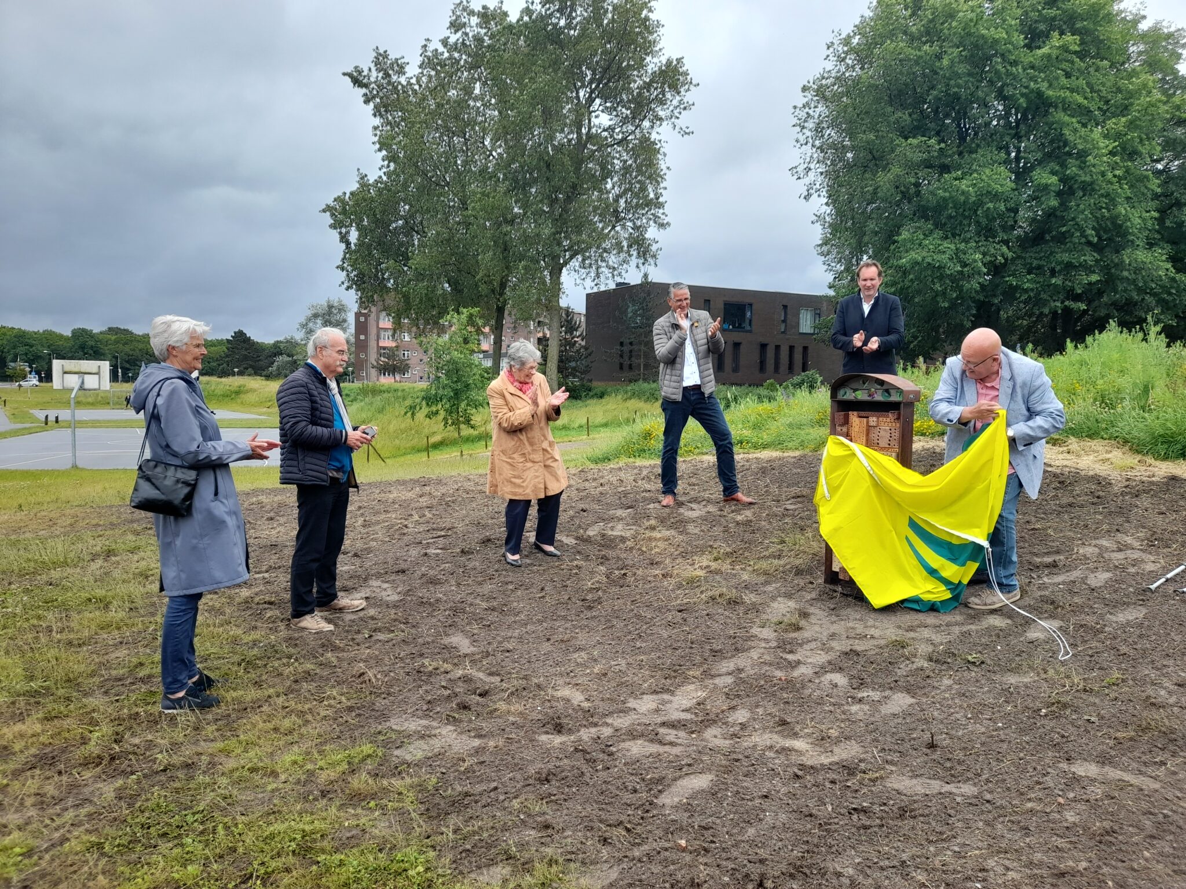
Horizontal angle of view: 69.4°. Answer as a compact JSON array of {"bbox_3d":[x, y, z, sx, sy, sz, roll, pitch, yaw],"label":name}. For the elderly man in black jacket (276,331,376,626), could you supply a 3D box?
[{"bbox_3d":[-1.535,0.188,4.900,0.540,1.720,0.540,1,5,5],"label":"elderly man in black jacket"}]

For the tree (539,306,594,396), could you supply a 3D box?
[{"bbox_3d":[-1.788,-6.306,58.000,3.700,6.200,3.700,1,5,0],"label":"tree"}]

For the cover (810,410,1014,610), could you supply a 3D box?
[{"bbox_3d":[1.781,0.365,4.780,1.000,1.040,0.400,3,5,27],"label":"cover"}]

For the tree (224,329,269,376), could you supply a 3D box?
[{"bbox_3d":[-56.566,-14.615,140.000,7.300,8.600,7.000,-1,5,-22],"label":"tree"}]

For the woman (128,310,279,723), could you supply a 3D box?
[{"bbox_3d":[-1.698,0.290,3.750,0.640,1.670,0.520,-1,5,-20],"label":"woman"}]

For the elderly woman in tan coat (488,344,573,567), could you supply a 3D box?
[{"bbox_3d":[-0.440,0.047,5.850,0.520,1.510,0.520,-3,6,-38],"label":"elderly woman in tan coat"}]

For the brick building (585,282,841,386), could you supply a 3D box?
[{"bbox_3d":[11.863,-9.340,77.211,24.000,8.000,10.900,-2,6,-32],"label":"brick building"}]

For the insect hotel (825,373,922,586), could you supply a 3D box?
[{"bbox_3d":[1.637,0.220,5.020,0.440,1.270,0.300,4,6,37],"label":"insect hotel"}]

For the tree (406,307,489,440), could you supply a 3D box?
[{"bbox_3d":[-7.424,-3.773,45.000,4.100,6.800,4.000,0,5,-9],"label":"tree"}]

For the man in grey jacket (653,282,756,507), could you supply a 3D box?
[{"bbox_3d":[0.865,-0.398,6.750,0.780,1.780,0.500,0,5,-5],"label":"man in grey jacket"}]

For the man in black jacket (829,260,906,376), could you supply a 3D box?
[{"bbox_3d":[1.998,-0.409,6.250,0.560,1.830,0.400,2,5,19],"label":"man in black jacket"}]

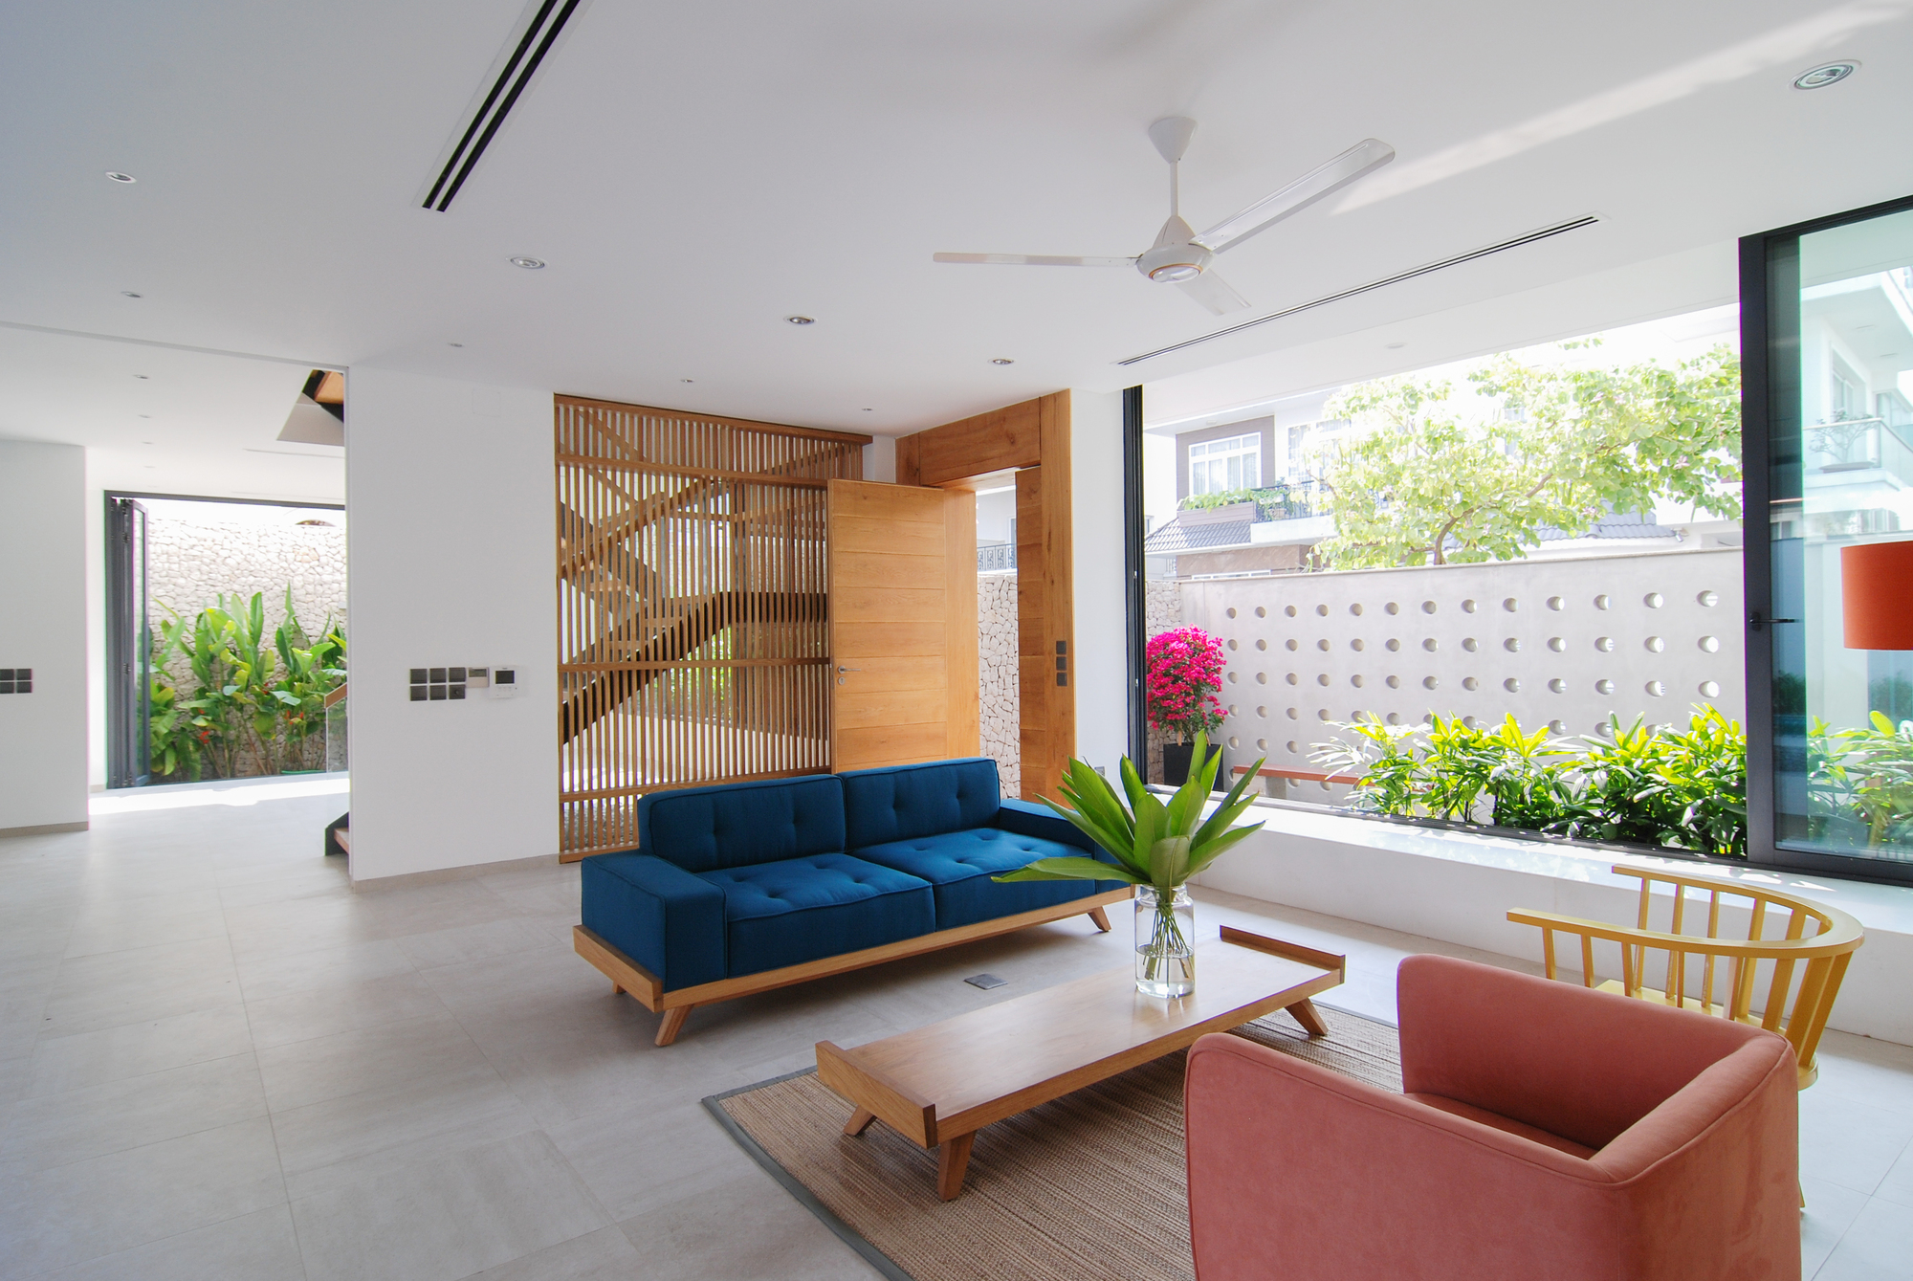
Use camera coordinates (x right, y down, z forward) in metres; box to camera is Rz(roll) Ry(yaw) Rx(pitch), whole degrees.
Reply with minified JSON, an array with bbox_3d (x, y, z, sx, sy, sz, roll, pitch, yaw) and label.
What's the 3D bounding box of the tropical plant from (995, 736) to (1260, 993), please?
[{"bbox_3d":[0.553,0.705,3.038,0.820,0.800,0.680,0,0,-5],"label":"tropical plant"}]

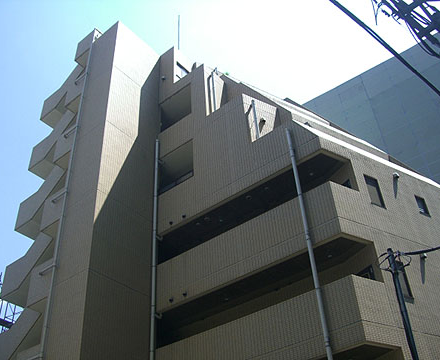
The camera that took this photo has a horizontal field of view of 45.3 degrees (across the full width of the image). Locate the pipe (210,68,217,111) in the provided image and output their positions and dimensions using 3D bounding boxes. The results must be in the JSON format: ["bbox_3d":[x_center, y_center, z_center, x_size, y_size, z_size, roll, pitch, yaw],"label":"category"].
[{"bbox_3d":[-0.242,-3.667,21.125,0.140,2.600,0.140,19,-44,-25],"label":"pipe"}]

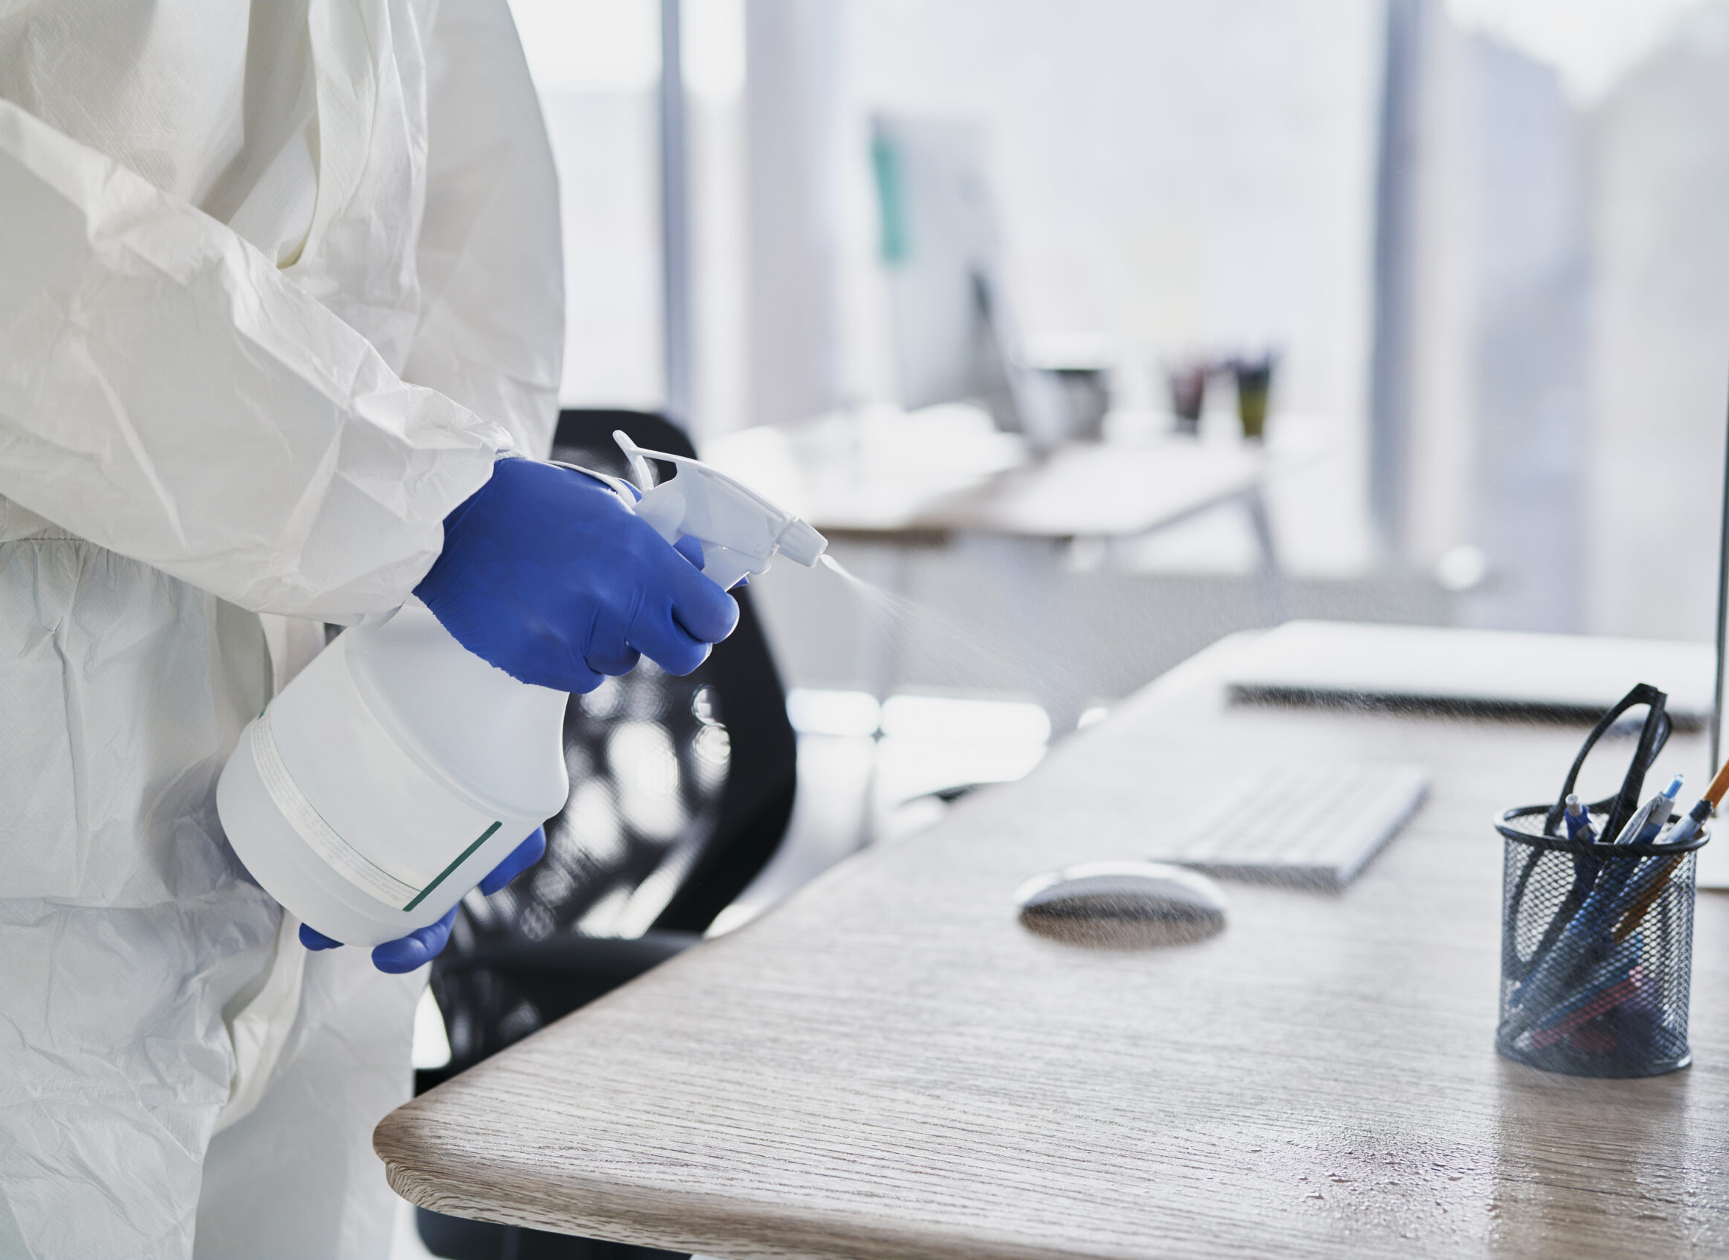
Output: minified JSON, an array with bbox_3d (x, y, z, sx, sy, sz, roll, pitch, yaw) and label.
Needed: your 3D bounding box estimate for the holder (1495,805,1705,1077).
[{"bbox_3d":[0.321,0.135,1.150,0.092,0.102,0.092,0,8,0],"label":"holder"}]

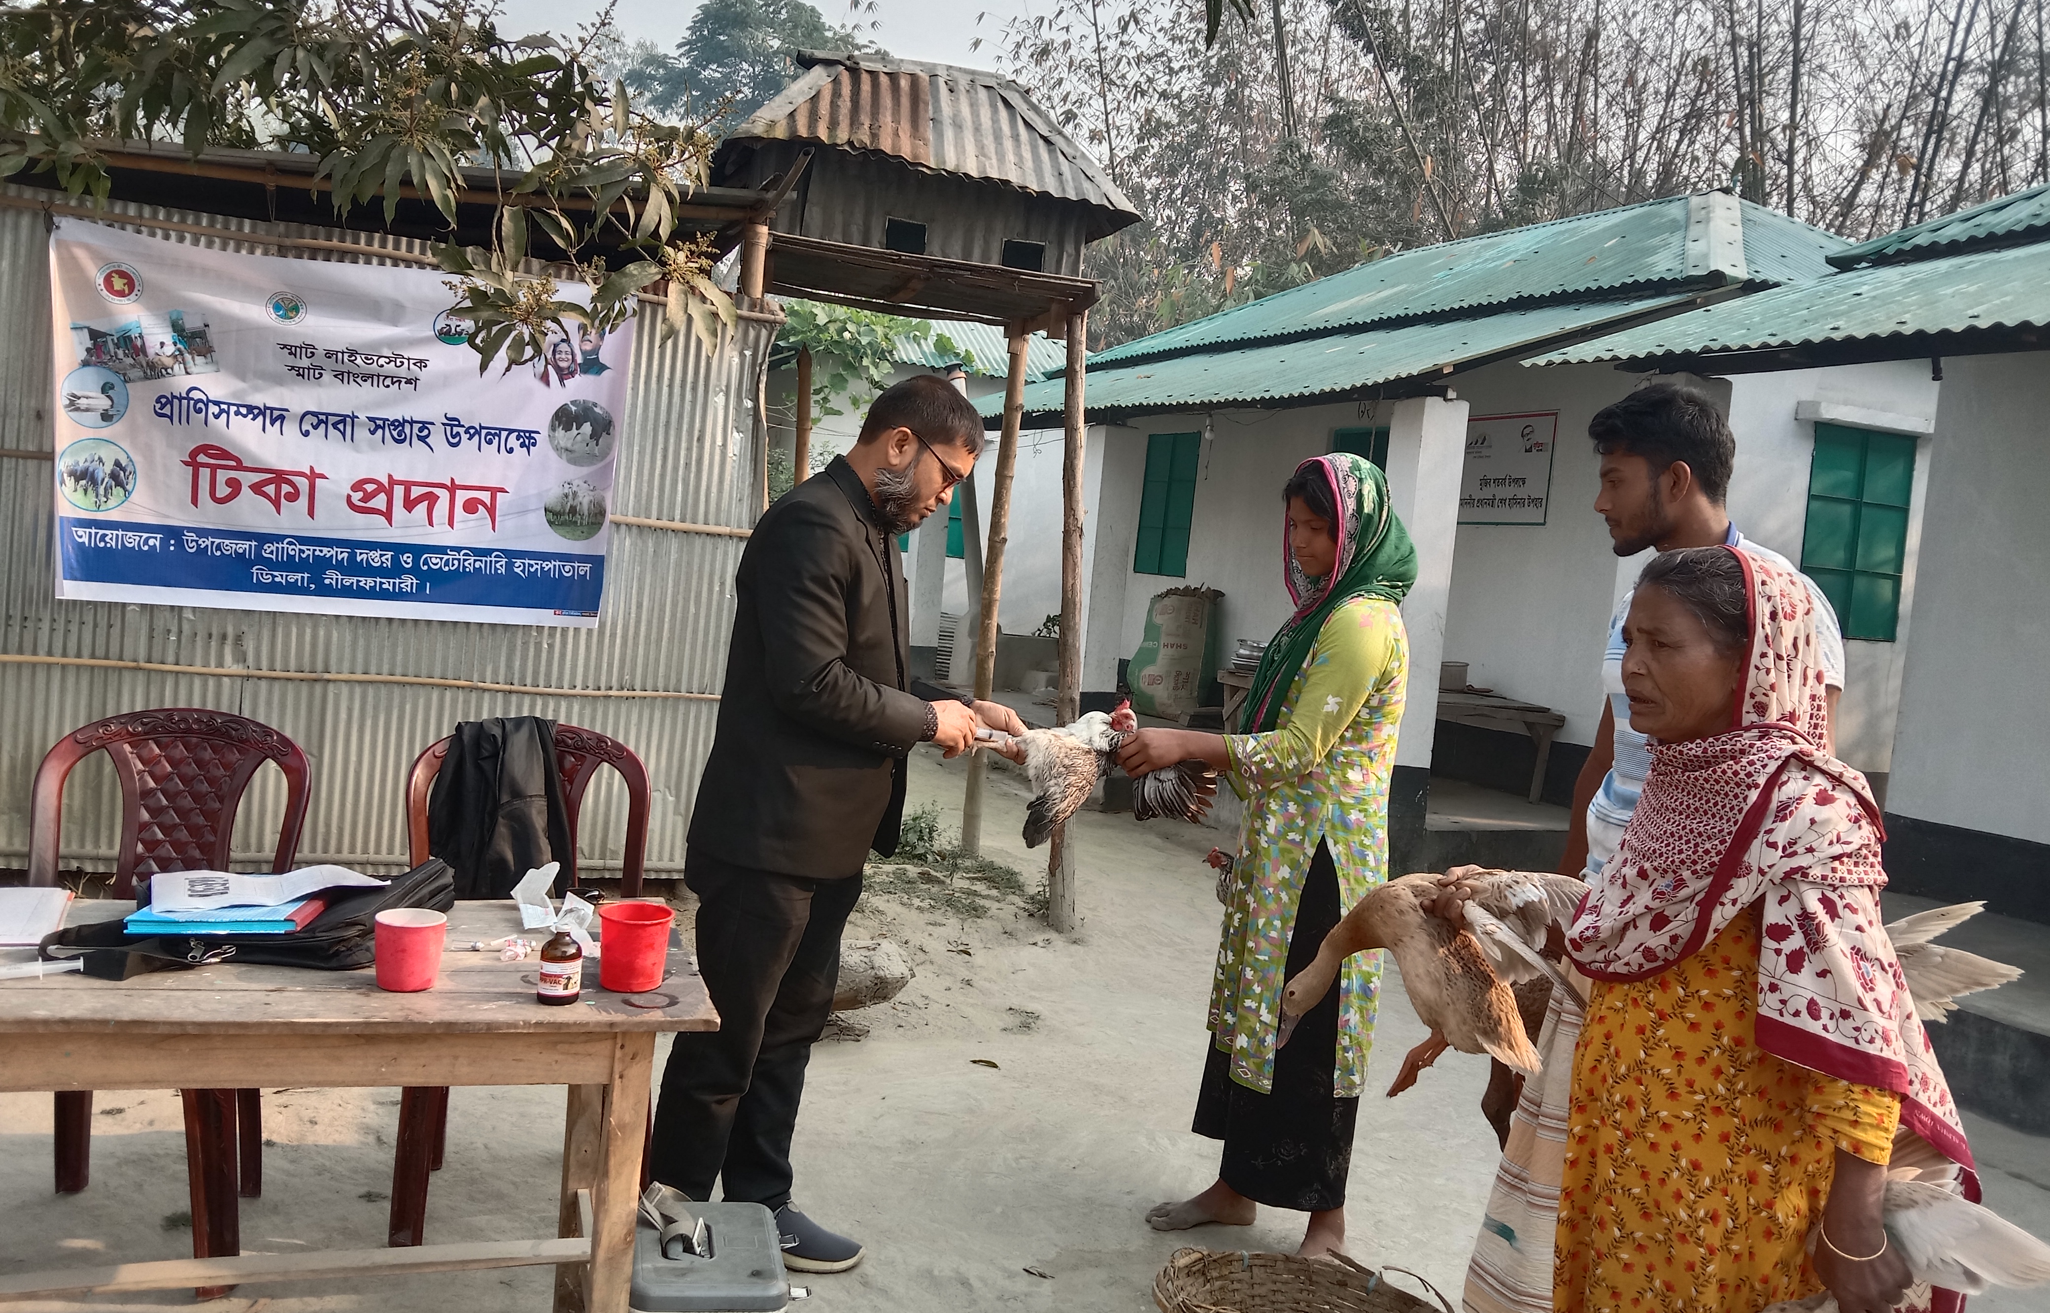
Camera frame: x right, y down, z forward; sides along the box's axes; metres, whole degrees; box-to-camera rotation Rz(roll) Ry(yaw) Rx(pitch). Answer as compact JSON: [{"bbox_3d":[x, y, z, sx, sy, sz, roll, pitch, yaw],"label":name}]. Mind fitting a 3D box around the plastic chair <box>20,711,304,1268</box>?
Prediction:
[{"bbox_3d":[-1.527,0.565,2.661,0.465,0.905,0.480,4,3,-11],"label":"plastic chair"}]

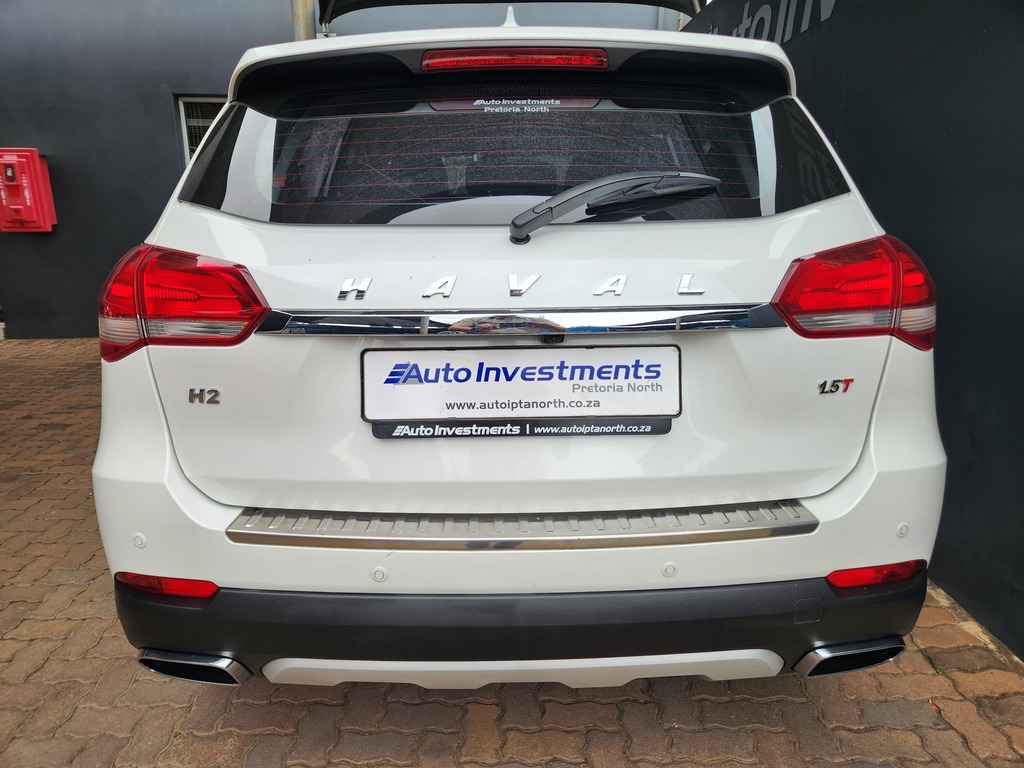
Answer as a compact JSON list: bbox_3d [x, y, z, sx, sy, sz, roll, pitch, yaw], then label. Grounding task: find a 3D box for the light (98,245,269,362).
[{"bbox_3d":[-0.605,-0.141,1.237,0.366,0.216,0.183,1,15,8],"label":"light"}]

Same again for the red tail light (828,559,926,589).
[{"bbox_3d":[0.641,0.334,1.194,0.193,0.035,0.047,-4,15,-11],"label":"red tail light"}]

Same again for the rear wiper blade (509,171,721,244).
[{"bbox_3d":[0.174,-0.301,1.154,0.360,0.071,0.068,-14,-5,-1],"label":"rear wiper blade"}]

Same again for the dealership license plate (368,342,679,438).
[{"bbox_3d":[0.016,0.014,1.167,0.551,0.154,0.020,-1,1,0],"label":"dealership license plate"}]

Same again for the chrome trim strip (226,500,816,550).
[{"bbox_3d":[0.018,0.250,1.186,1.008,0.032,0.141,-1,15,0],"label":"chrome trim strip"}]

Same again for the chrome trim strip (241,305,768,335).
[{"bbox_3d":[0.013,-0.107,1.148,0.899,0.044,0.063,-1,15,0],"label":"chrome trim strip"}]

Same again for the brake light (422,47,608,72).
[{"bbox_3d":[0.006,-0.549,1.152,0.314,0.041,0.042,-1,15,0],"label":"brake light"}]

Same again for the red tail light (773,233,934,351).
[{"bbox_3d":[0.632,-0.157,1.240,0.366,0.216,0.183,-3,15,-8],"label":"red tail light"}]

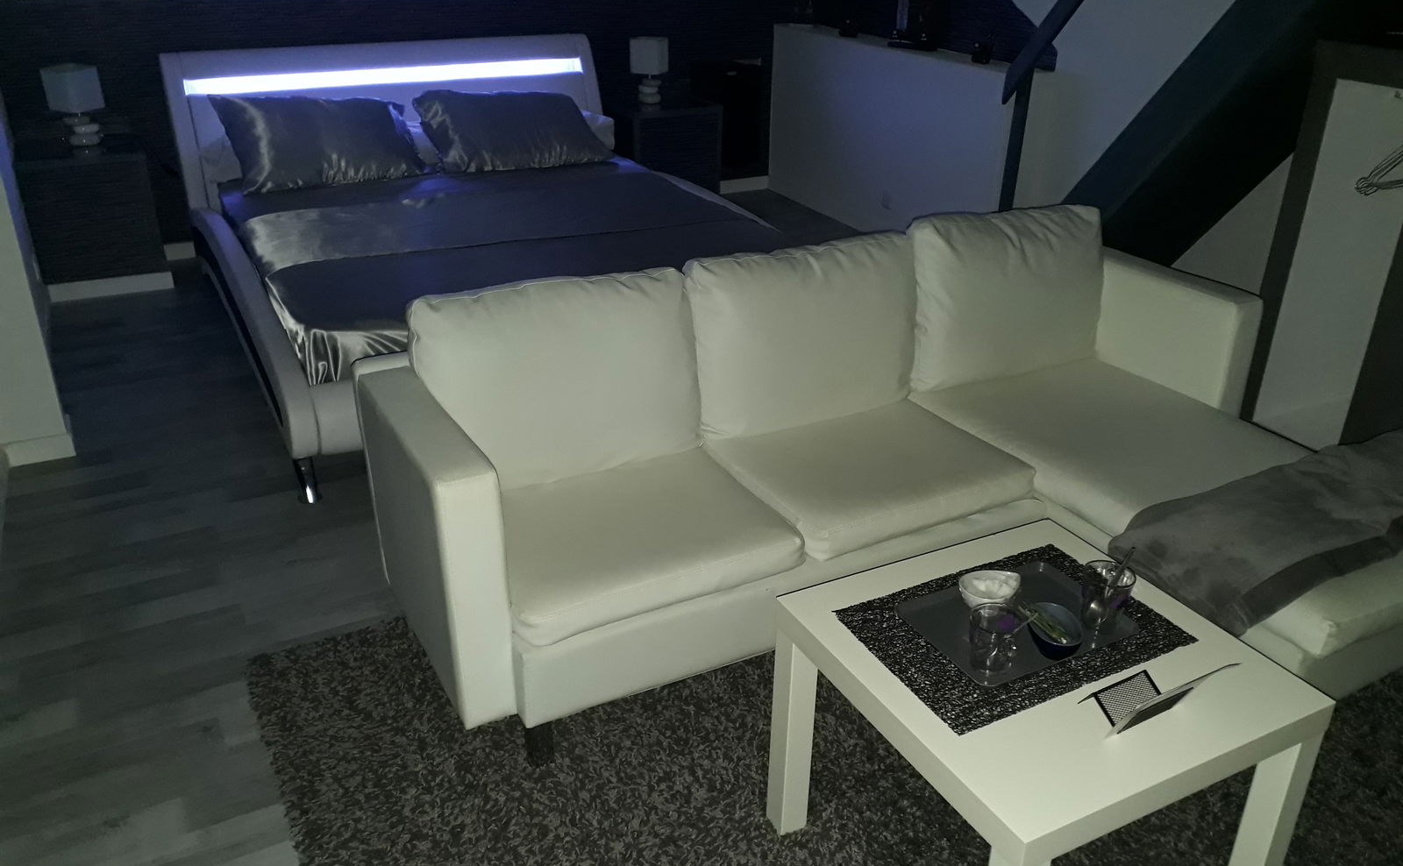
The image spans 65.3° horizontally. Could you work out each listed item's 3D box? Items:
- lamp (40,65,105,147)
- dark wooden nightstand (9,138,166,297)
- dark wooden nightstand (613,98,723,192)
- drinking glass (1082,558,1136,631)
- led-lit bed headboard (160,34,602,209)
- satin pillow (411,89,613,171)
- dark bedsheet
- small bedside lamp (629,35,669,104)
[{"bbox_3d":[-2.442,-1.277,4.291,0.147,0.302,0.147,12,28,23],"label":"lamp"},{"bbox_3d":[-2.466,-0.878,4.440,0.467,0.544,0.440,-12,28,-24],"label":"dark wooden nightstand"},{"bbox_3d":[-0.205,-1.374,5.508,0.475,0.546,0.430,-12,28,-24],"label":"dark wooden nightstand"},{"bbox_3d":[0.597,0.243,1.619,0.077,0.086,0.077,0,26,0],"label":"drinking glass"},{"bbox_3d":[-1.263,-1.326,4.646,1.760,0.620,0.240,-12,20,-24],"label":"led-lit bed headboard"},{"bbox_3d":[-0.804,-1.290,4.644,0.680,0.160,0.420,-12,73,-24],"label":"satin pillow"},{"bbox_3d":[-0.754,-0.697,3.880,1.630,0.190,1.950,-12,28,-24],"label":"dark bedsheet"},{"bbox_3d":[-0.246,-1.767,5.349,0.147,0.302,0.147,12,28,23],"label":"small bedside lamp"}]

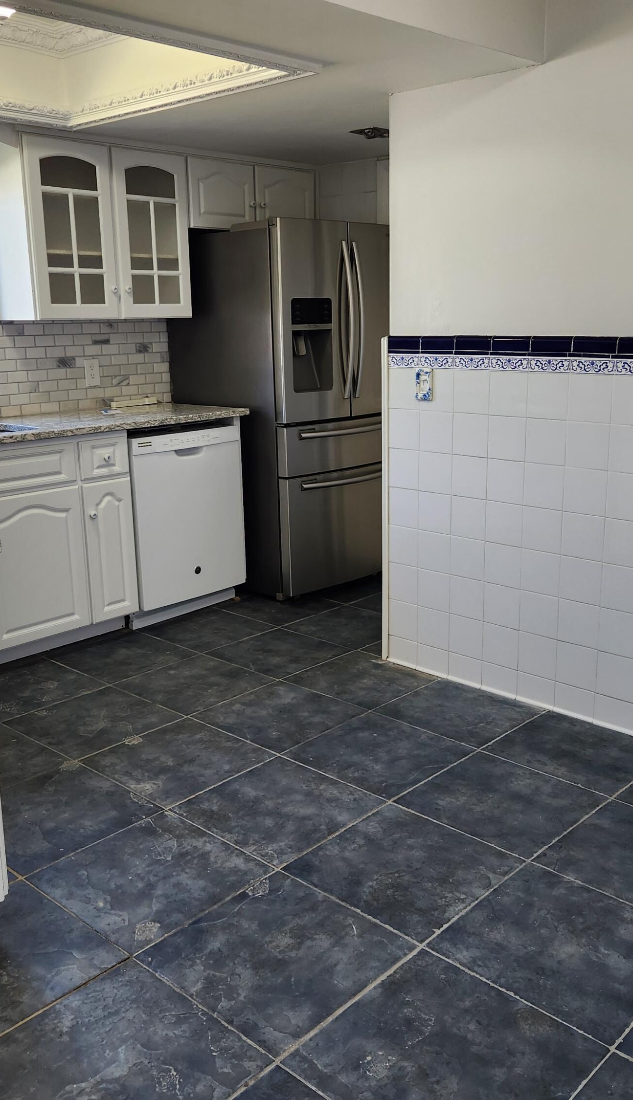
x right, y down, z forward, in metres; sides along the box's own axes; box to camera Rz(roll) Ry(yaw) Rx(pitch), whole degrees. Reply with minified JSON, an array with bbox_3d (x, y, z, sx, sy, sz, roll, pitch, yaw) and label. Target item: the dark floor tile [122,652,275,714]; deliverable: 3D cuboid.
[{"bbox_3d":[-0.464,0.514,3.726,0.452,0.010,0.452,12,19,42],"label":"dark floor tile"}]

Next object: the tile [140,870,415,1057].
[{"bbox_3d":[-0.087,0.900,2.169,0.452,0.015,0.452,12,19,42],"label":"tile"}]

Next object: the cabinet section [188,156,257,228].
[{"bbox_3d":[-0.557,-1.692,4.683,0.333,0.319,0.431,12,19,41],"label":"cabinet section"}]

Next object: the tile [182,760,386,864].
[{"bbox_3d":[-0.108,0.744,2.794,0.452,0.015,0.452,12,19,42],"label":"tile"}]

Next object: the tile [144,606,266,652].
[{"bbox_3d":[-0.491,0.356,4.358,0.466,0.010,0.452,12,19,42],"label":"tile"}]

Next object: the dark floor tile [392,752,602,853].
[{"bbox_3d":[0.536,0.726,2.801,0.450,0.013,0.450,12,19,42],"label":"dark floor tile"}]

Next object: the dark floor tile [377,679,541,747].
[{"bbox_3d":[0.506,0.577,3.429,0.452,0.015,0.425,12,19,42],"label":"dark floor tile"}]

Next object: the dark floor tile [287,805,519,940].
[{"bbox_3d":[0.226,0.814,2.492,0.452,0.010,0.452,12,19,42],"label":"dark floor tile"}]

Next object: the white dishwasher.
[{"bbox_3d":[-0.776,-0.180,4.612,0.600,0.830,0.605,12,19,42],"label":"white dishwasher"}]

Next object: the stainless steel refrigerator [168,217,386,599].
[{"bbox_3d":[-0.097,-0.734,5.003,0.860,1.763,0.910,12,19,42],"label":"stainless steel refrigerator"}]

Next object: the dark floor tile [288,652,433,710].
[{"bbox_3d":[0.179,0.502,3.743,0.452,0.010,0.443,12,19,42],"label":"dark floor tile"}]

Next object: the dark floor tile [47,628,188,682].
[{"bbox_3d":[-0.795,0.444,4.026,0.452,0.015,0.452,12,19,42],"label":"dark floor tile"}]

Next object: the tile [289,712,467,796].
[{"bbox_3d":[0.203,0.655,3.104,0.450,0.013,0.450,12,19,42],"label":"tile"}]

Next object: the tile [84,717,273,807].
[{"bbox_3d":[-0.440,0.669,3.085,0.450,0.013,0.450,12,19,42],"label":"tile"}]

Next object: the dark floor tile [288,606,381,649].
[{"bbox_3d":[0.160,0.345,4.373,0.452,0.010,0.452,12,19,42],"label":"dark floor tile"}]

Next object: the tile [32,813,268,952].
[{"bbox_3d":[-0.418,0.825,2.461,0.450,0.013,0.450,12,19,42],"label":"tile"}]

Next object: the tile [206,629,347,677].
[{"bbox_3d":[-0.151,0.431,4.045,0.452,0.015,0.452,12,19,42],"label":"tile"}]

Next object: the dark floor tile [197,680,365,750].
[{"bbox_3d":[-0.130,0.587,3.420,0.452,0.015,0.452,12,19,42],"label":"dark floor tile"}]

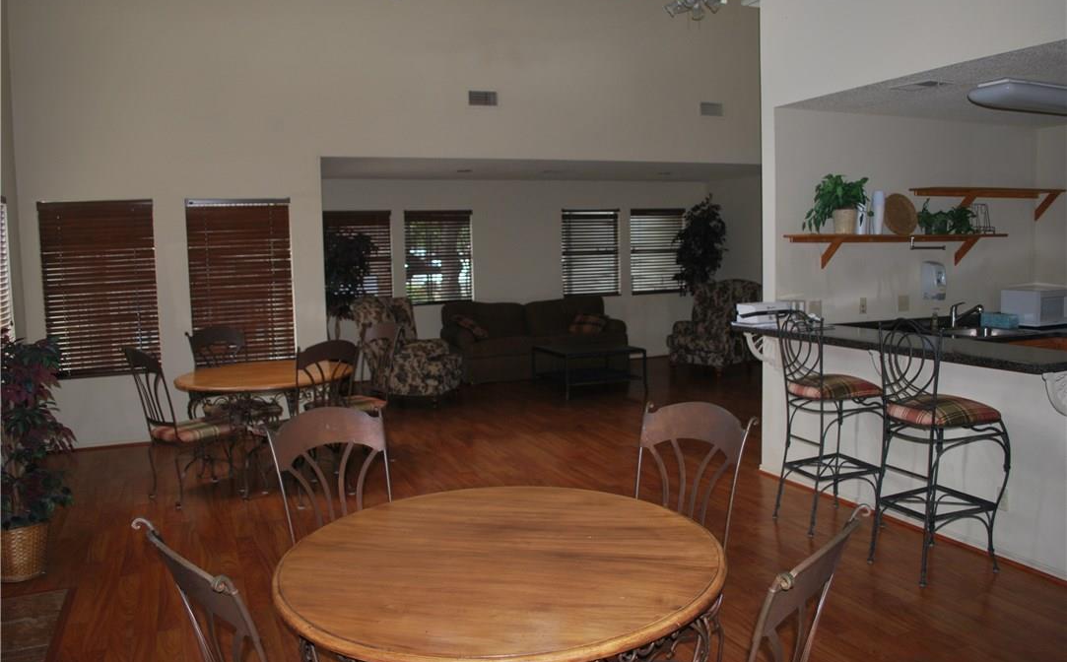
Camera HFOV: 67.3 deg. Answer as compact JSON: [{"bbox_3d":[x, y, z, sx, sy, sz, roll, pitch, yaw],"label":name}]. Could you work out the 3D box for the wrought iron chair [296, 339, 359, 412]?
[{"bbox_3d":[-1.472,0.581,5.237,0.570,1.010,0.460,4,8,42],"label":"wrought iron chair"}]

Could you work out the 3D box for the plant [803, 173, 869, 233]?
[{"bbox_3d":[2.009,-0.829,5.320,0.370,0.390,0.320,-4,6,-24],"label":"plant"}]

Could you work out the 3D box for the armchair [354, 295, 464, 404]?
[{"bbox_3d":[-1.359,0.182,8.721,0.880,1.110,0.740,0,6,16],"label":"armchair"}]

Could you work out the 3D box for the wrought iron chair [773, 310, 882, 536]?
[{"bbox_3d":[1.632,0.492,4.480,0.500,1.180,0.430,-4,6,-23],"label":"wrought iron chair"}]

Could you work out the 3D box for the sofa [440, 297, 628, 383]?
[{"bbox_3d":[-0.006,0.076,10.015,2.180,0.940,0.920,-4,6,-23],"label":"sofa"}]

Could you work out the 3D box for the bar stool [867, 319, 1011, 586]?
[{"bbox_3d":[1.939,0.547,3.886,0.510,1.220,0.430,-4,6,-24],"label":"bar stool"}]

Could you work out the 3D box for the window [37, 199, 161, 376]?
[{"bbox_3d":[-3.627,-0.351,6.732,0.846,1.474,0.100,-4,6,-23],"label":"window"}]

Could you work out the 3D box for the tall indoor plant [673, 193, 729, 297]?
[{"bbox_3d":[2.195,-0.694,10.660,0.740,2.220,0.740,-4,6,-23],"label":"tall indoor plant"}]

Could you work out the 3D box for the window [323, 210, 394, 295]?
[{"bbox_3d":[-2.061,-0.845,9.466,0.860,1.140,0.060,-4,6,-24],"label":"window"}]

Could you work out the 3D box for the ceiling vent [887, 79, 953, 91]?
[{"bbox_3d":[2.252,-1.415,4.649,0.210,0.020,0.260,-4,6,-24],"label":"ceiling vent"}]

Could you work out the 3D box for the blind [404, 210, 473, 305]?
[{"bbox_3d":[-1.173,-0.927,9.970,0.851,1.135,0.070,-4,6,-23],"label":"blind"}]

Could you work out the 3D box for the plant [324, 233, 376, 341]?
[{"bbox_3d":[-2.068,-0.181,8.864,0.680,1.800,0.680,-4,6,-23],"label":"plant"}]

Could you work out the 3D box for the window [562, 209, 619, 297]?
[{"bbox_3d":[0.783,-1.045,10.721,0.870,1.150,0.060,-4,6,-24],"label":"window"}]

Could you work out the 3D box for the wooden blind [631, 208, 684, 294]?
[{"bbox_3d":[1.735,-1.117,11.197,0.862,1.183,0.100,-4,6,-23],"label":"wooden blind"}]

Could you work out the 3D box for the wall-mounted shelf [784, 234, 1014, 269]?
[{"bbox_3d":[2.551,-0.559,5.584,1.820,0.230,0.250,-4,6,-23],"label":"wall-mounted shelf"}]

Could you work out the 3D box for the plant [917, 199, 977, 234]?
[{"bbox_3d":[3.008,-0.829,5.811,0.420,0.230,0.200,-4,6,-24],"label":"plant"}]

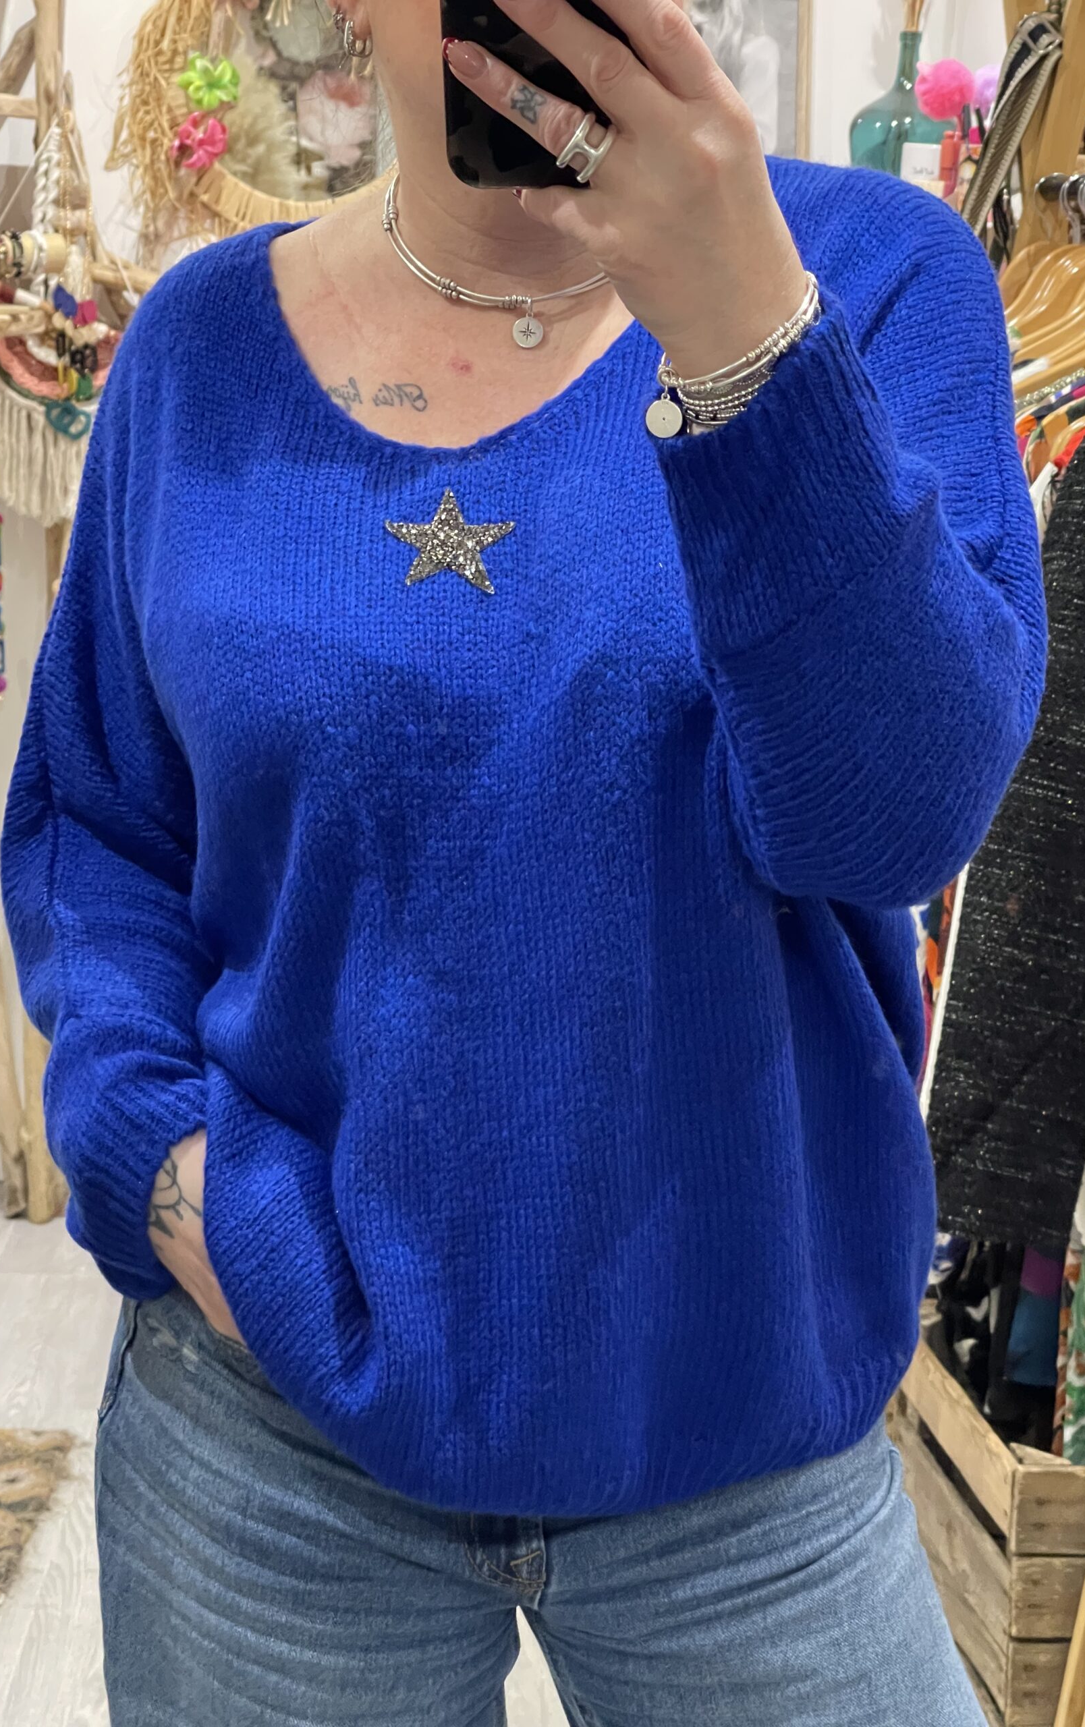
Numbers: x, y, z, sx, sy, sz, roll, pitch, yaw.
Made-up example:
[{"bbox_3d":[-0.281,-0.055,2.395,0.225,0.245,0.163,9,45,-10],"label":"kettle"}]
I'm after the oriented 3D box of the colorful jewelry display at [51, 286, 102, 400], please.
[{"bbox_3d":[-0.659,-0.734,4.500,0.072,0.168,0.045,1,8,0],"label":"colorful jewelry display"}]

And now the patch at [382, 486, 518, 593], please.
[{"bbox_3d":[-0.041,-0.142,1.405,0.057,0.050,0.008,0,-16,-2],"label":"patch"}]

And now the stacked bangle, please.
[{"bbox_3d":[0.072,-0.190,1.175,0.066,0.032,0.060,-31,19,4],"label":"stacked bangle"}]

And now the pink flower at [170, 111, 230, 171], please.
[{"bbox_3d":[-0.493,-1.041,4.600,0.085,0.085,0.045,0,8,-6],"label":"pink flower"}]

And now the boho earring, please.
[{"bbox_3d":[-0.086,-0.377,1.450,0.018,0.021,0.013,1,8,0],"label":"boho earring"}]

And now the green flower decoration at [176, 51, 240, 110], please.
[{"bbox_3d":[-0.481,-1.127,4.600,0.092,0.083,0.045,1,8,-3],"label":"green flower decoration"}]

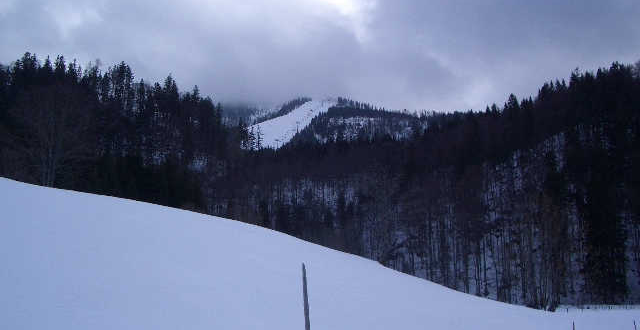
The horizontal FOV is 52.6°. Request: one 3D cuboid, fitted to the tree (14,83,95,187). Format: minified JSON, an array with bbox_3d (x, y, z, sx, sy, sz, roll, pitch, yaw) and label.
[{"bbox_3d":[-34.335,-3.700,84.000,10.300,13.900,10.000,5,-12,-22],"label":"tree"}]

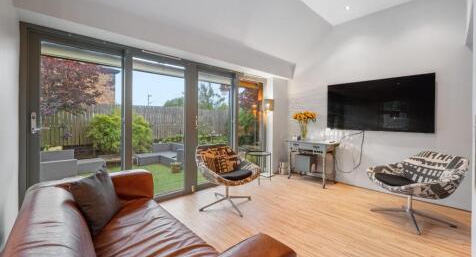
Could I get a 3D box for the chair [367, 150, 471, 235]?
[{"bbox_3d":[2.030,0.670,2.170,0.820,0.770,0.780,0,1,-5],"label":"chair"}]

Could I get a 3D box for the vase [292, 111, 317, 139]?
[{"bbox_3d":[1.345,-0.080,3.730,0.420,0.550,0.440,-1,2,-41],"label":"vase"}]

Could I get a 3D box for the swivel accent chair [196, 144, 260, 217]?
[{"bbox_3d":[-0.145,0.650,2.500,0.780,0.770,0.820,-1,2,-42],"label":"swivel accent chair"}]

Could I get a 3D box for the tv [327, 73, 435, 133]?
[{"bbox_3d":[2.210,-0.375,3.040,0.060,0.830,1.440,-1,2,-43],"label":"tv"}]

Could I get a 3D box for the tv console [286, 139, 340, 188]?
[{"bbox_3d":[1.418,0.625,3.526,0.500,0.750,0.750,-1,2,-41],"label":"tv console"}]

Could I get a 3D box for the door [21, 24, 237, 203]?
[{"bbox_3d":[-1.040,-0.004,2.600,2.630,2.060,0.100,-1,2,-40],"label":"door"}]

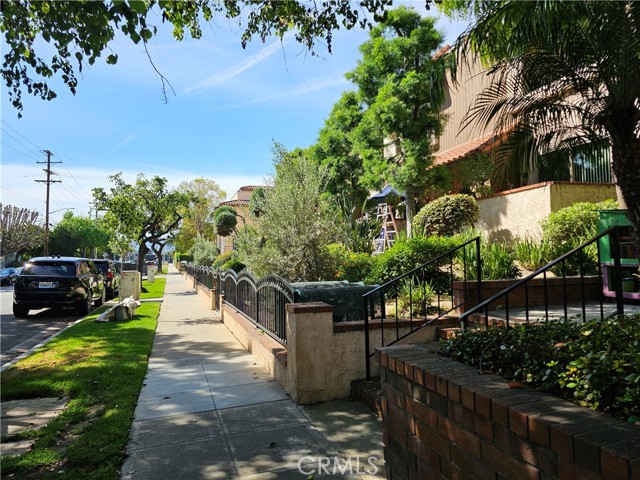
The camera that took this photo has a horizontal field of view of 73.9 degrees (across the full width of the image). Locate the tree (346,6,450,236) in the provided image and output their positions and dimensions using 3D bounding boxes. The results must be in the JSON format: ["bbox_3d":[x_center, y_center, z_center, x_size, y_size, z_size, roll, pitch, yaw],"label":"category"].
[{"bbox_3d":[2.363,-3.387,12.800,3.130,7.290,3.130,-1,-3,0],"label":"tree"}]

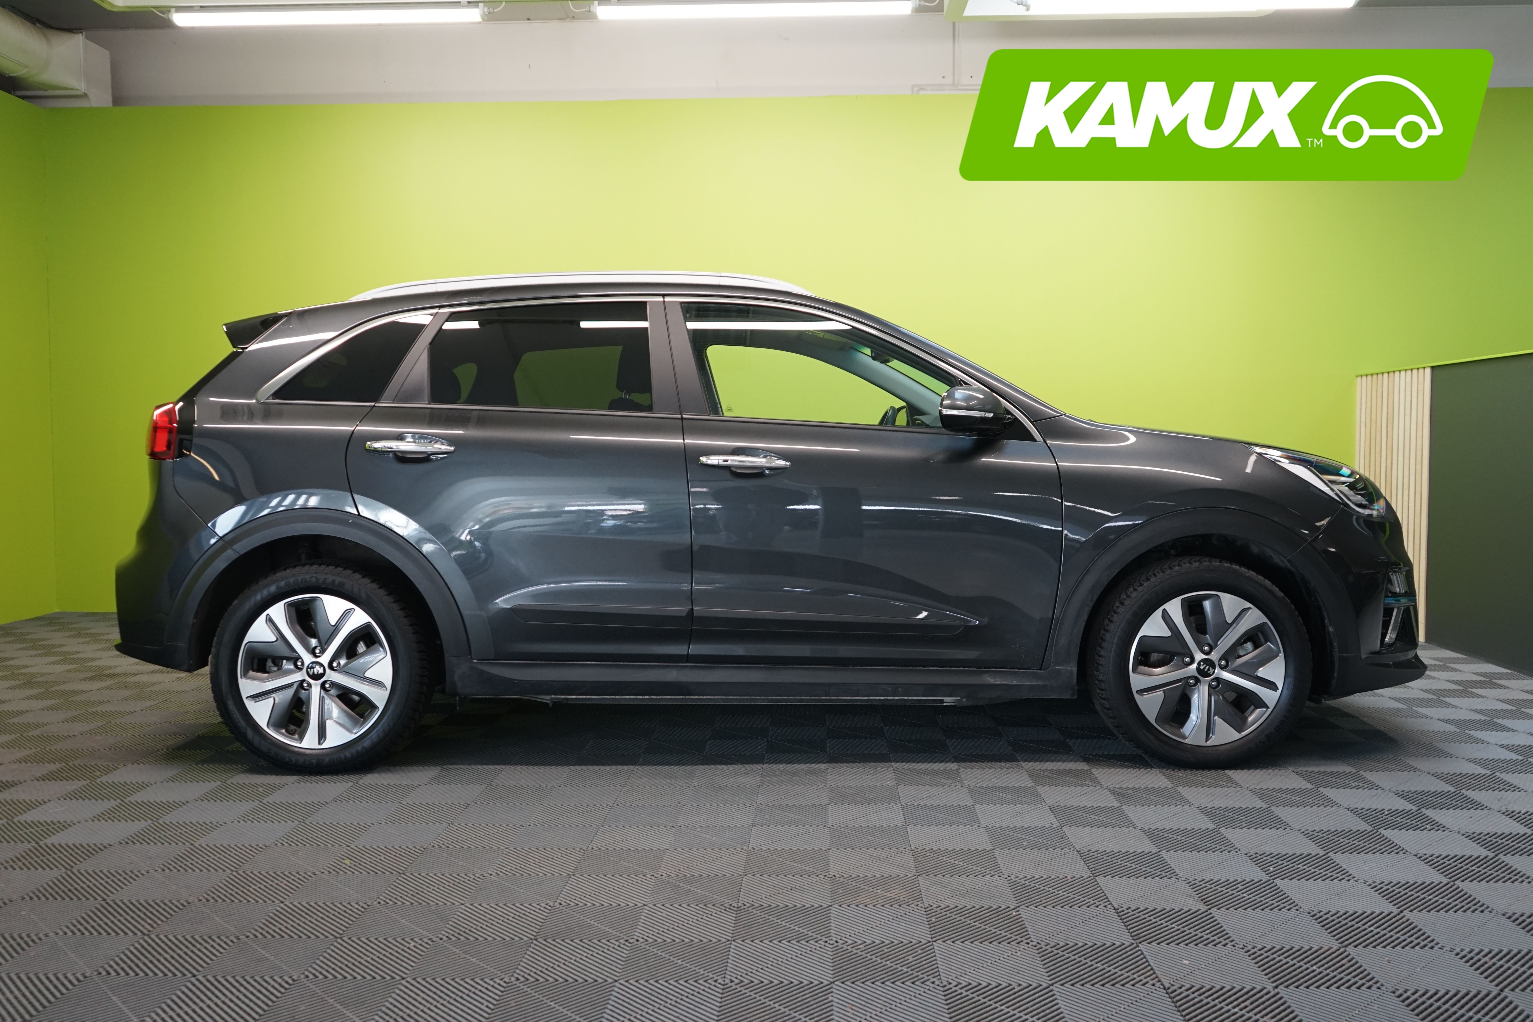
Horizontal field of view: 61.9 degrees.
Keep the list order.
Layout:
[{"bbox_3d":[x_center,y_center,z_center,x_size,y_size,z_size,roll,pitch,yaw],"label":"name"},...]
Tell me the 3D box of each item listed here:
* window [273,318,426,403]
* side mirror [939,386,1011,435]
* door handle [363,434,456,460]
[{"bbox_3d":[-1.297,-0.470,3.971,0.445,0.275,0.140,0,2,0],"label":"window"},{"bbox_3d":[0.623,-0.294,3.792,0.200,0.148,0.235,0,2,0],"label":"side mirror"},{"bbox_3d":[-1.070,-0.193,3.840,0.273,0.081,0.065,0,2,0],"label":"door handle"}]

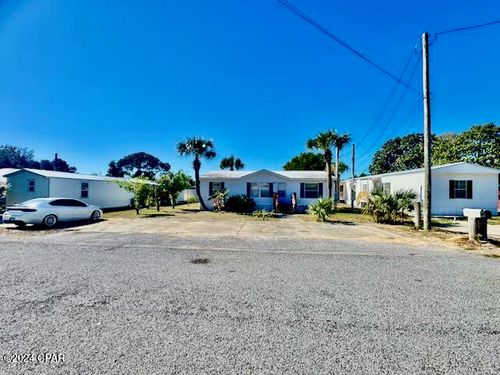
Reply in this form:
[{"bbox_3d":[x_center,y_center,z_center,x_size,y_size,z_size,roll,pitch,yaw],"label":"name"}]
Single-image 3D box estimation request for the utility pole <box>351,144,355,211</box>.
[{"bbox_3d":[10.037,-0.930,19.800,0.250,6.500,0.250,1,-1,5],"label":"utility pole"}]

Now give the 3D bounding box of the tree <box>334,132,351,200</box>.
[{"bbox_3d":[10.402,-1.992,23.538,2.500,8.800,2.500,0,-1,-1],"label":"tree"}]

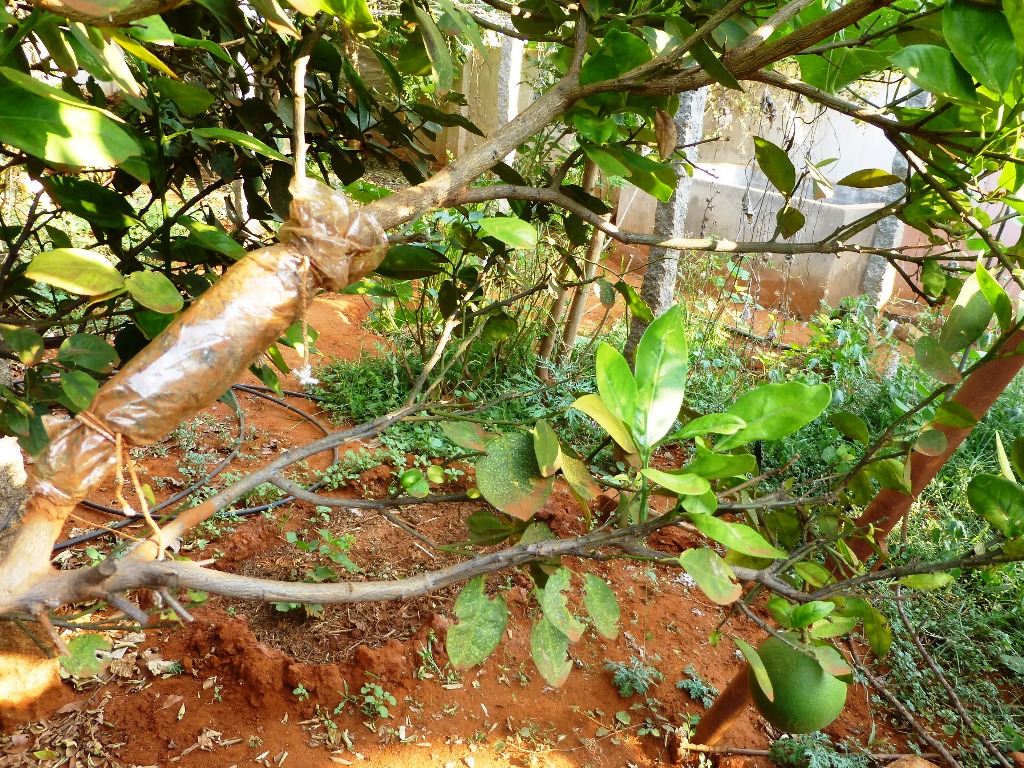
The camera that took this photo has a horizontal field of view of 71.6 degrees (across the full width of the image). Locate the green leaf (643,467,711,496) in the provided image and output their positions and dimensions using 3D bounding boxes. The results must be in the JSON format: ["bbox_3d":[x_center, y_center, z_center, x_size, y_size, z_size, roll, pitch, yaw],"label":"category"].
[{"bbox_3d":[0.180,0.106,0.782,0.078,0.018,0.038,12,38,27],"label":"green leaf"}]

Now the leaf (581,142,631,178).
[{"bbox_3d":[0.121,-0.290,0.920,0.074,0.012,0.036,35,47,12],"label":"leaf"}]

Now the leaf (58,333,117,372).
[{"bbox_3d":[-0.578,-0.037,0.968,0.084,0.020,0.055,3,53,3],"label":"leaf"}]

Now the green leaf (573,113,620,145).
[{"bbox_3d":[0.115,-0.350,0.970,0.062,0.025,0.050,13,57,0],"label":"green leaf"}]

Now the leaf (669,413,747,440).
[{"bbox_3d":[0.197,0.043,0.720,0.088,0.015,0.034,-9,27,18],"label":"leaf"}]

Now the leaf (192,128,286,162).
[{"bbox_3d":[-0.383,-0.334,0.998,0.150,0.025,0.050,18,27,2],"label":"leaf"}]

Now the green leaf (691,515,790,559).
[{"bbox_3d":[0.247,0.166,0.775,0.109,0.020,0.045,22,37,16],"label":"green leaf"}]

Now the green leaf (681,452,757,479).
[{"bbox_3d":[0.211,0.084,0.730,0.085,0.014,0.035,-7,35,15],"label":"green leaf"}]

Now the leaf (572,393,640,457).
[{"bbox_3d":[0.093,0.041,0.710,0.032,0.088,0.022,-48,6,-25],"label":"leaf"}]

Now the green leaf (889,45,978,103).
[{"bbox_3d":[0.451,-0.332,0.760,0.100,0.014,0.048,24,53,-18],"label":"green leaf"}]

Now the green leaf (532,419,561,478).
[{"bbox_3d":[0.034,0.064,0.700,0.025,0.059,0.014,-7,9,-1],"label":"green leaf"}]

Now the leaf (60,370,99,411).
[{"bbox_3d":[-0.536,0.008,0.880,0.040,0.055,0.016,-32,6,-18],"label":"leaf"}]

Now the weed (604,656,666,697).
[{"bbox_3d":[0.269,0.645,1.570,0.120,0.055,0.090,5,17,0],"label":"weed"}]

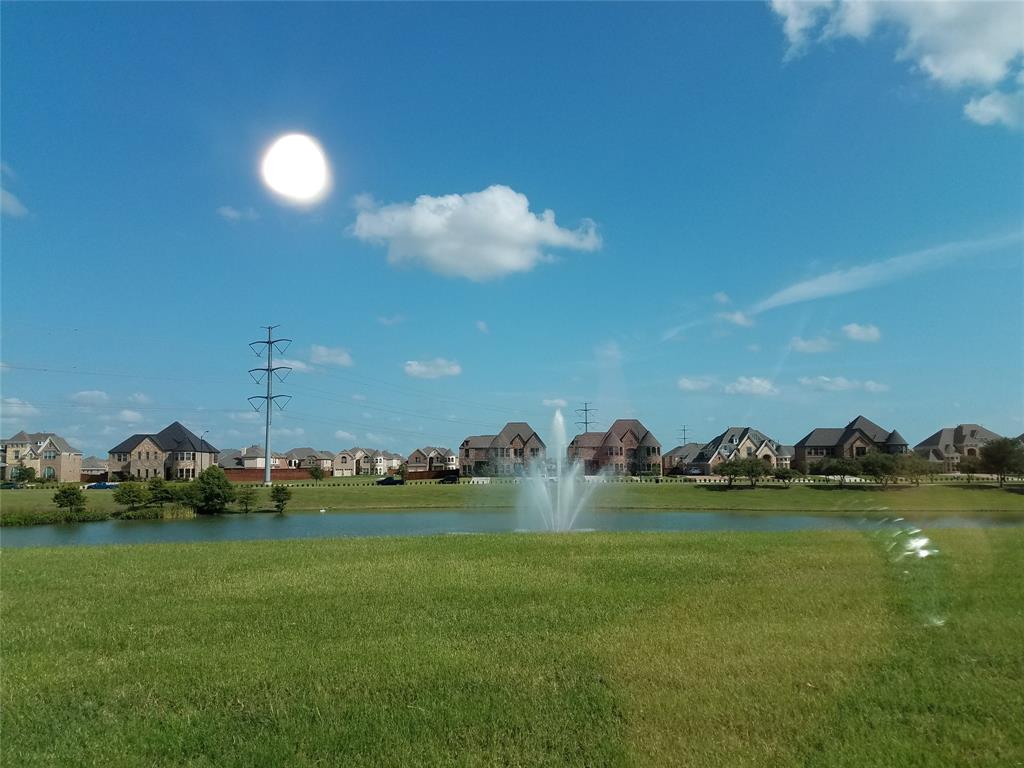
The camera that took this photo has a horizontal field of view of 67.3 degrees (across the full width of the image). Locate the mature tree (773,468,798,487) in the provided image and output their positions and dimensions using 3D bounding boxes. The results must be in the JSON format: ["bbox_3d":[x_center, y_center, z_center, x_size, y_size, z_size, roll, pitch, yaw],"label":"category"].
[{"bbox_3d":[48.873,16.734,136.935,4.630,3.710,4.490,-1,-6,0],"label":"mature tree"}]

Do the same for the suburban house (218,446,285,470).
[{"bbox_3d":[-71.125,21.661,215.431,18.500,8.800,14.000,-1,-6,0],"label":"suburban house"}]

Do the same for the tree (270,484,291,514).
[{"bbox_3d":[-31.454,15.621,104.952,3.000,3.780,2.910,-1,-6,0],"label":"tree"}]

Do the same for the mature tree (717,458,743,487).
[{"bbox_3d":[39.026,16.059,138.000,4.670,5.380,4.670,-1,-6,0],"label":"mature tree"}]

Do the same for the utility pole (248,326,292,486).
[{"bbox_3d":[-52.905,4.616,168.581,11.600,35.180,1.500,-3,-7,23],"label":"utility pole"}]

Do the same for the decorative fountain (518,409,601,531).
[{"bbox_3d":[4.323,7.782,70.000,7.460,11.100,7.460,-1,-6,0],"label":"decorative fountain"}]

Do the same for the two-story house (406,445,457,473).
[{"bbox_3d":[-25.309,24.243,246.441,15.500,9.000,14.000,-1,-6,0],"label":"two-story house"}]

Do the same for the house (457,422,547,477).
[{"bbox_3d":[-2.003,15.106,176.607,19.200,12.200,16.000,-1,-6,0],"label":"house"}]

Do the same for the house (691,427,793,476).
[{"bbox_3d":[52.152,15.460,175.559,20.130,11.030,16.500,-1,-6,0],"label":"house"}]

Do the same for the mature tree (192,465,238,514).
[{"bbox_3d":[-41.036,14.540,106.089,6.070,6.840,5.890,-1,-6,0],"label":"mature tree"}]

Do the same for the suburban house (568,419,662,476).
[{"bbox_3d":[23.038,14.577,175.438,19.300,12.910,16.000,-1,-6,0],"label":"suburban house"}]

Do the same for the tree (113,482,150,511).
[{"bbox_3d":[-53.926,15.802,109.000,5.390,3.680,5.390,-1,-6,0],"label":"tree"}]

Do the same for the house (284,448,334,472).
[{"bbox_3d":[-61.850,24.164,236.095,11.660,8.870,14.500,-1,-6,0],"label":"house"}]

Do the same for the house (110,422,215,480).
[{"bbox_3d":[-78.157,15.288,174.718,18.920,13.390,14.500,-1,-6,0],"label":"house"}]

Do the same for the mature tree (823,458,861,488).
[{"bbox_3d":[59.122,16.059,138.000,6.820,5.380,6.820,-1,-6,0],"label":"mature tree"}]

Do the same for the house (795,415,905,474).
[{"bbox_3d":[72.147,13.732,168.628,22.500,12.600,16.000,-1,-6,0],"label":"house"}]

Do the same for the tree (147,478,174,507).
[{"bbox_3d":[-49.816,15.377,109.000,3.970,4.540,3.970,-1,-6,0],"label":"tree"}]

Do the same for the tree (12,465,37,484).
[{"bbox_3d":[-102.685,19.060,162.000,5.060,4.190,4.910,-1,-6,0],"label":"tree"}]

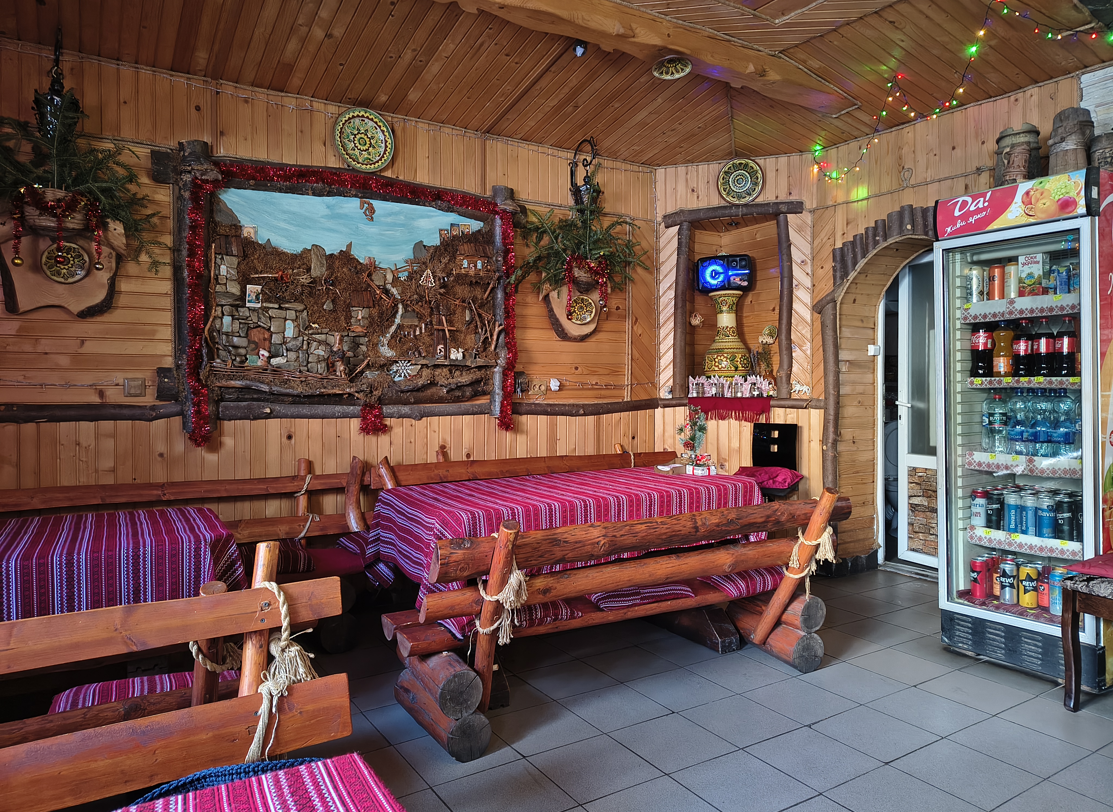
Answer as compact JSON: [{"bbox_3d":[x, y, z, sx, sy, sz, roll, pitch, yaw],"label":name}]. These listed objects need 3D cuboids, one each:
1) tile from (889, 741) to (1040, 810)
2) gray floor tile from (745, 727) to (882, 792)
[{"bbox_3d":[1.226,1.103,2.317,0.305,0.010,0.305,-1,2,-33],"label":"tile"},{"bbox_3d":[0.789,1.082,2.373,0.300,0.010,0.300,-1,3,-33],"label":"gray floor tile"}]

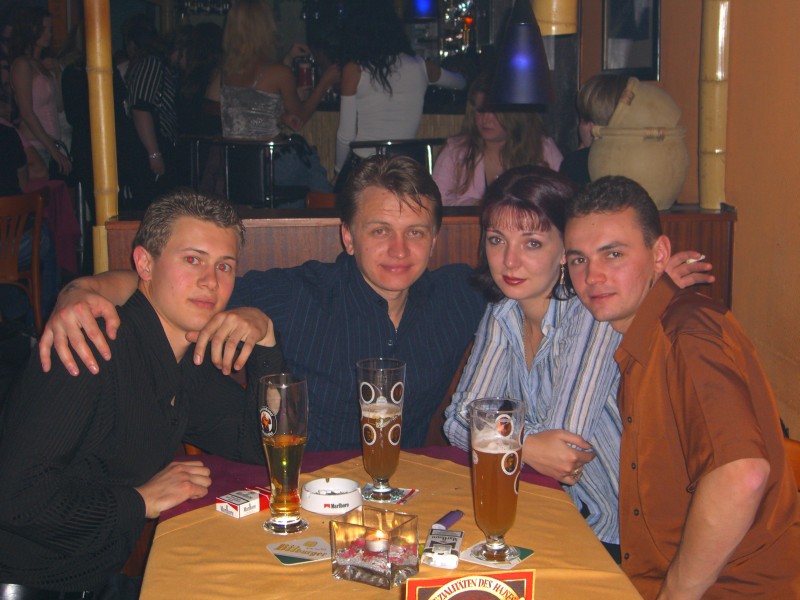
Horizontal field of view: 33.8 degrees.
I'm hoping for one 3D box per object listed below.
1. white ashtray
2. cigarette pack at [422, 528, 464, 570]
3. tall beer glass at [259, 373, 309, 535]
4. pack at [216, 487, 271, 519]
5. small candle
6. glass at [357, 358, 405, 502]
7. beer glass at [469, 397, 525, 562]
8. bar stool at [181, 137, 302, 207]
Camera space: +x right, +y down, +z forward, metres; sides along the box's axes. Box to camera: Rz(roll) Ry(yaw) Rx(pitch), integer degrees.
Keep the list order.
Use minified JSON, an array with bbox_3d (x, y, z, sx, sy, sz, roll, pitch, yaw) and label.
[{"bbox_3d":[-0.113,0.329,2.221,0.103,0.035,0.103,-1,10,-3],"label":"white ashtray"},{"bbox_3d":[0.065,0.374,1.988,0.055,0.022,0.086,2,10,10],"label":"cigarette pack"},{"bbox_3d":[-0.183,0.245,2.093,0.080,0.243,0.080,0,10,0],"label":"tall beer glass"},{"bbox_3d":[-0.257,0.337,2.211,0.056,0.023,0.088,8,12,39],"label":"pack"},{"bbox_3d":[-0.034,0.350,1.901,0.037,0.019,0.037,0,10,0],"label":"small candle"},{"bbox_3d":[-0.032,0.224,2.253,0.083,0.232,0.083,0,10,0],"label":"glass"},{"bbox_3d":[0.145,0.270,1.978,0.083,0.232,0.083,0,10,0],"label":"beer glass"},{"bbox_3d":[-0.688,-0.296,5.870,0.500,0.850,0.480,0,10,0],"label":"bar stool"}]

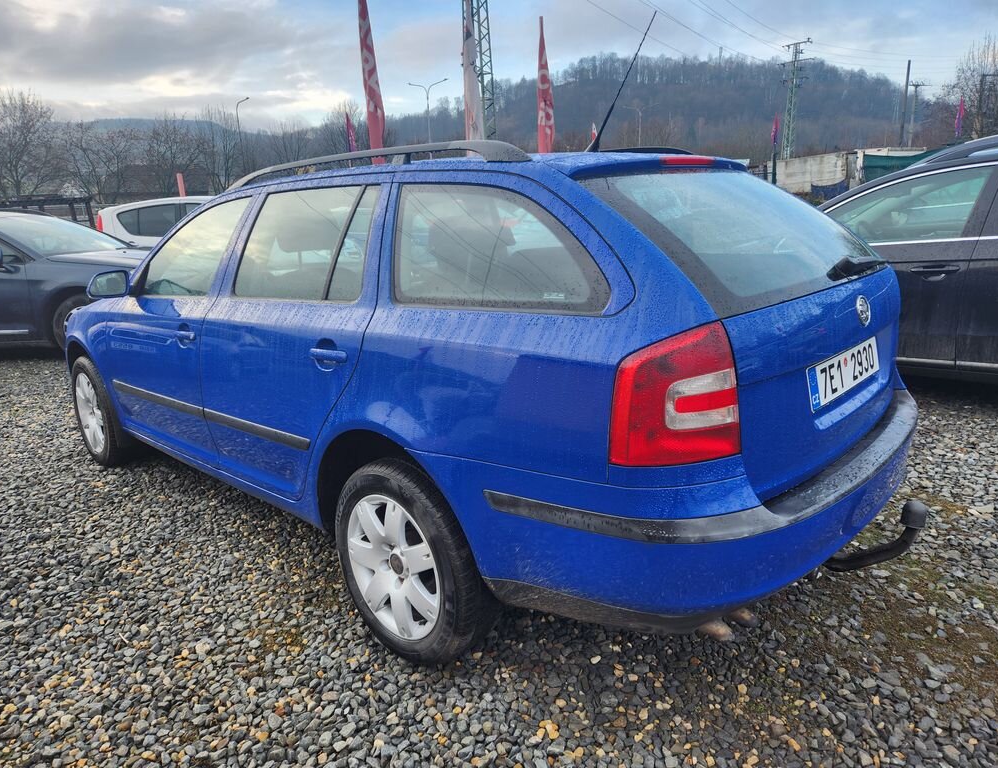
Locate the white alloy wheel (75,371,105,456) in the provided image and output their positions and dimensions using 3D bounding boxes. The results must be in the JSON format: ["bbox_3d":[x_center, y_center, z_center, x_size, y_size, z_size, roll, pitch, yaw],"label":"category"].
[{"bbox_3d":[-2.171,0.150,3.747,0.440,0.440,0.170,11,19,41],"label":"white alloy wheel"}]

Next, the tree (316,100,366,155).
[{"bbox_3d":[-11.566,-16.350,51.462,3.695,9.504,3.695,-5,15,-11],"label":"tree"}]

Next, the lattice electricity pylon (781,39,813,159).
[{"bbox_3d":[29.812,-26.242,69.913,3.800,16.923,1.300,9,18,35],"label":"lattice electricity pylon"}]

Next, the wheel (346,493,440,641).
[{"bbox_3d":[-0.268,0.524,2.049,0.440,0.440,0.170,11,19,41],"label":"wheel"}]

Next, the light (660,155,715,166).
[{"bbox_3d":[0.563,-0.660,2.013,0.050,0.030,0.335,11,19,41],"label":"light"}]

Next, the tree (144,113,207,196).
[{"bbox_3d":[-18.964,-12.395,41.059,3.775,7.474,3.775,-8,16,-23],"label":"tree"}]

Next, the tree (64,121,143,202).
[{"bbox_3d":[-23.337,-12.050,41.111,4.612,7.051,4.612,-9,16,-27],"label":"tree"}]

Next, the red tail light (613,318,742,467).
[{"bbox_3d":[0.375,0.026,1.396,0.205,0.300,0.260,11,19,41],"label":"red tail light"}]

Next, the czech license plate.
[{"bbox_3d":[0.953,-0.037,1.862,0.015,0.110,0.520,-5,8,46],"label":"czech license plate"}]

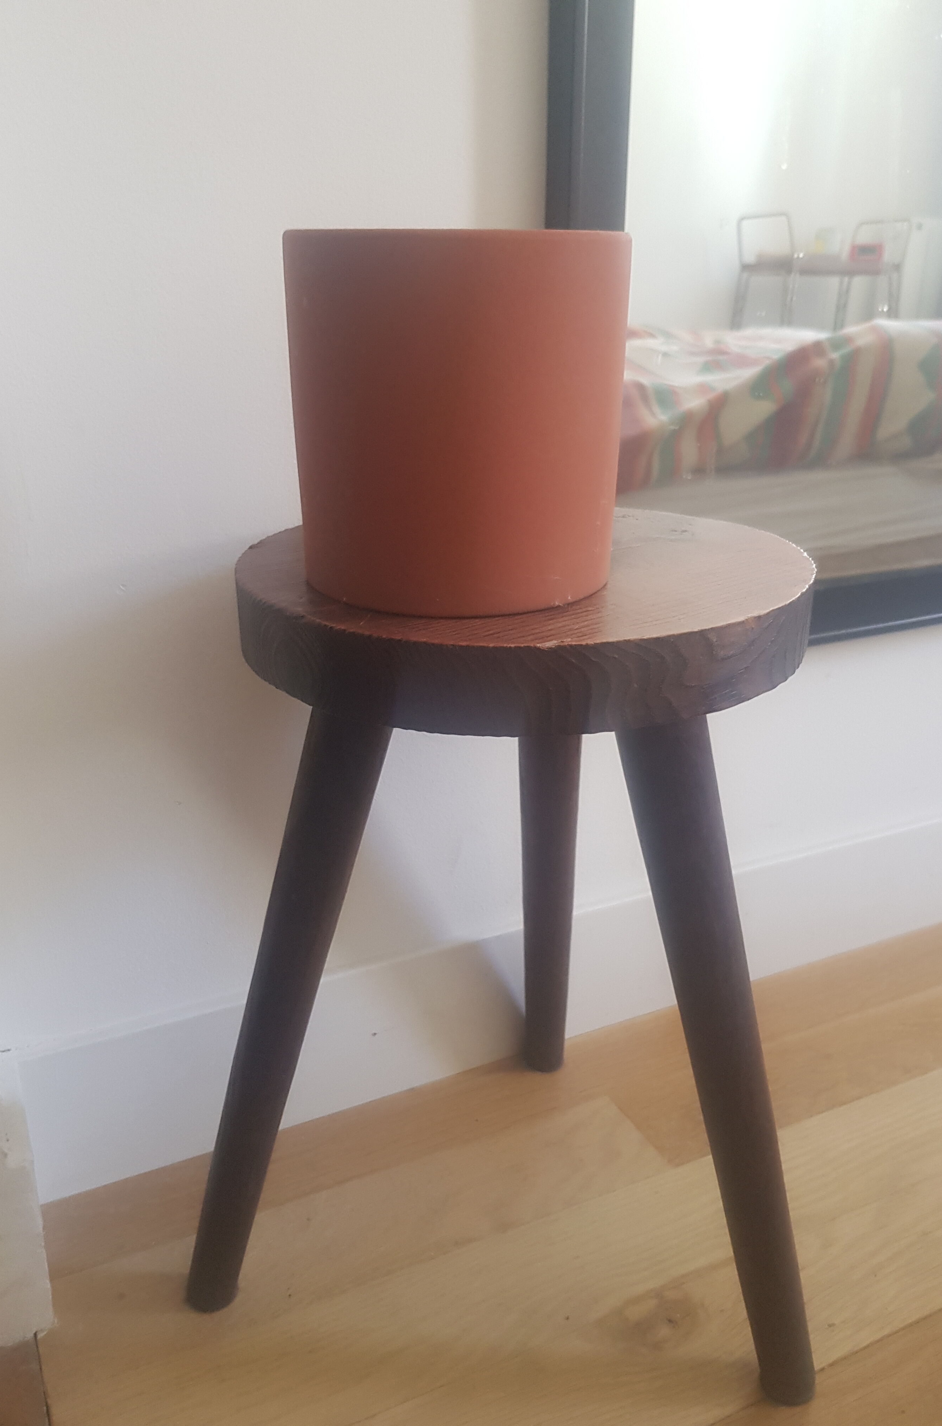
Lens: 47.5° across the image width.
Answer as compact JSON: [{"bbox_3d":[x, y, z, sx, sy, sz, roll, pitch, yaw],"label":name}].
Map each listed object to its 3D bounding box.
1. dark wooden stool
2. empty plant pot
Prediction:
[{"bbox_3d":[0.030,0.127,0.650,0.385,0.468,0.343,4,23,11],"label":"dark wooden stool"},{"bbox_3d":[-0.005,-0.132,0.474,0.145,0.144,0.145,0,22,0],"label":"empty plant pot"}]

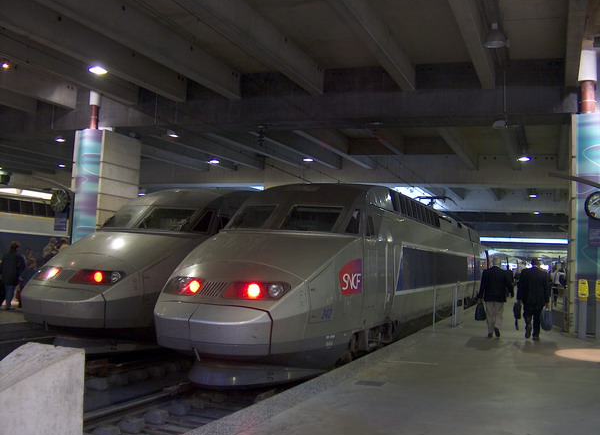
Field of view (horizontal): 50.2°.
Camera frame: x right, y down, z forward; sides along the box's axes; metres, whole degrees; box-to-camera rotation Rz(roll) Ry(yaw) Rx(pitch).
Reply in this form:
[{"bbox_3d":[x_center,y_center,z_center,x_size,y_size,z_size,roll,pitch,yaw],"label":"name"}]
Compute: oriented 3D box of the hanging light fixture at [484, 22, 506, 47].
[{"bbox_3d":[4.208,-3.921,13.806,0.470,0.540,0.470,1,-4,21],"label":"hanging light fixture"}]

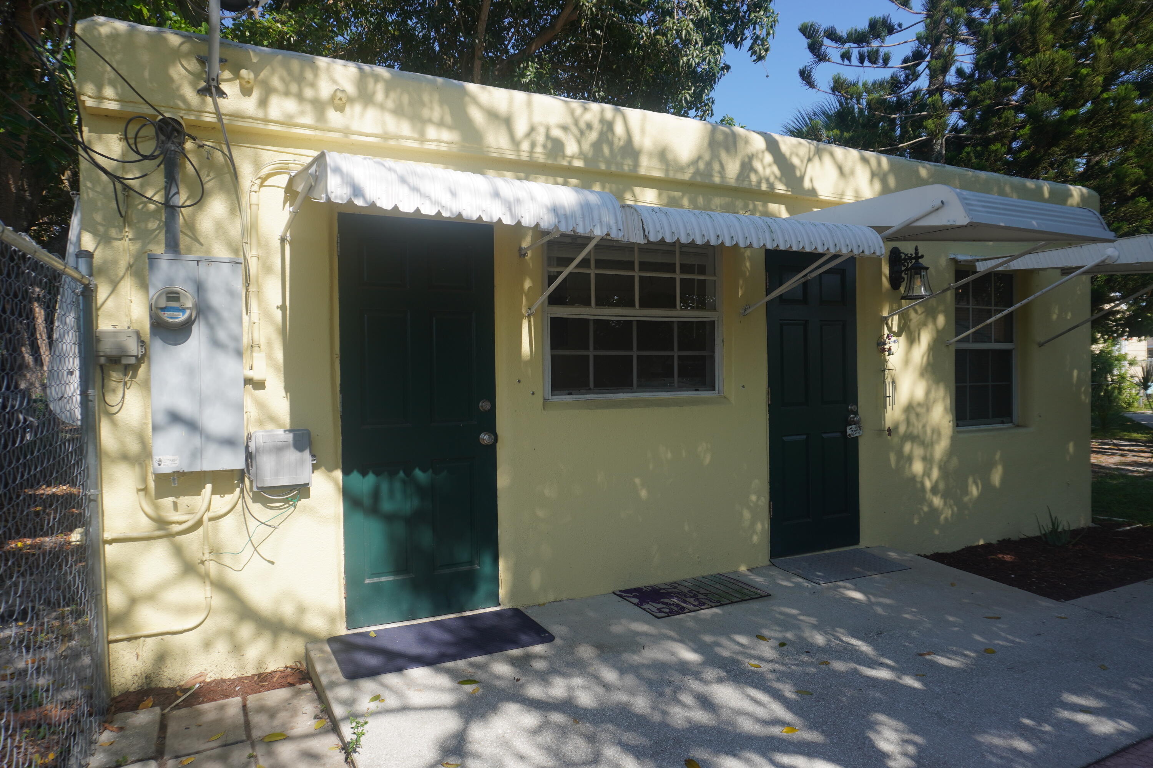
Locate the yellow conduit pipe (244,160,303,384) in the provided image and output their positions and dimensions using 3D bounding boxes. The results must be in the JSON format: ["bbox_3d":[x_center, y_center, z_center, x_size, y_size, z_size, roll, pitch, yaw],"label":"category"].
[{"bbox_3d":[-1.393,-0.525,3.544,0.275,1.023,0.075,-1,1,-28],"label":"yellow conduit pipe"}]

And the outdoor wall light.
[{"bbox_3d":[2.316,-0.782,5.334,0.200,0.385,0.300,-1,1,-28],"label":"outdoor wall light"}]

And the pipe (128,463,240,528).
[{"bbox_3d":[-1.690,0.470,3.344,0.420,0.280,0.090,-1,1,-28],"label":"pipe"}]

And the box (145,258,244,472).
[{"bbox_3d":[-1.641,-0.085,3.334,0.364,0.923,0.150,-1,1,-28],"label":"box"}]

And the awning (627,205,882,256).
[{"bbox_3d":[0.682,-0.785,4.048,1.490,0.340,1.050,-1,1,-28],"label":"awning"}]

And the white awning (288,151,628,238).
[{"bbox_3d":[-0.560,-0.799,3.427,1.245,0.350,0.990,-1,1,-28],"label":"white awning"}]

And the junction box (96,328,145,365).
[{"bbox_3d":[-1.914,-0.155,3.227,0.172,0.150,0.085,-1,1,-28],"label":"junction box"}]

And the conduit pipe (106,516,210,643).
[{"bbox_3d":[-1.801,0.824,3.316,0.405,0.523,0.038,-1,1,-28],"label":"conduit pipe"}]

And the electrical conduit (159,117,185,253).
[{"bbox_3d":[-1.732,-0.836,3.296,0.100,0.575,0.120,-1,1,-28],"label":"electrical conduit"}]

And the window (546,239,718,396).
[{"bbox_3d":[0.353,-0.408,4.611,1.280,0.995,0.080,-1,1,-28],"label":"window"}]

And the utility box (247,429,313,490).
[{"bbox_3d":[-1.358,0.341,3.519,0.280,0.275,0.090,-1,1,-28],"label":"utility box"}]

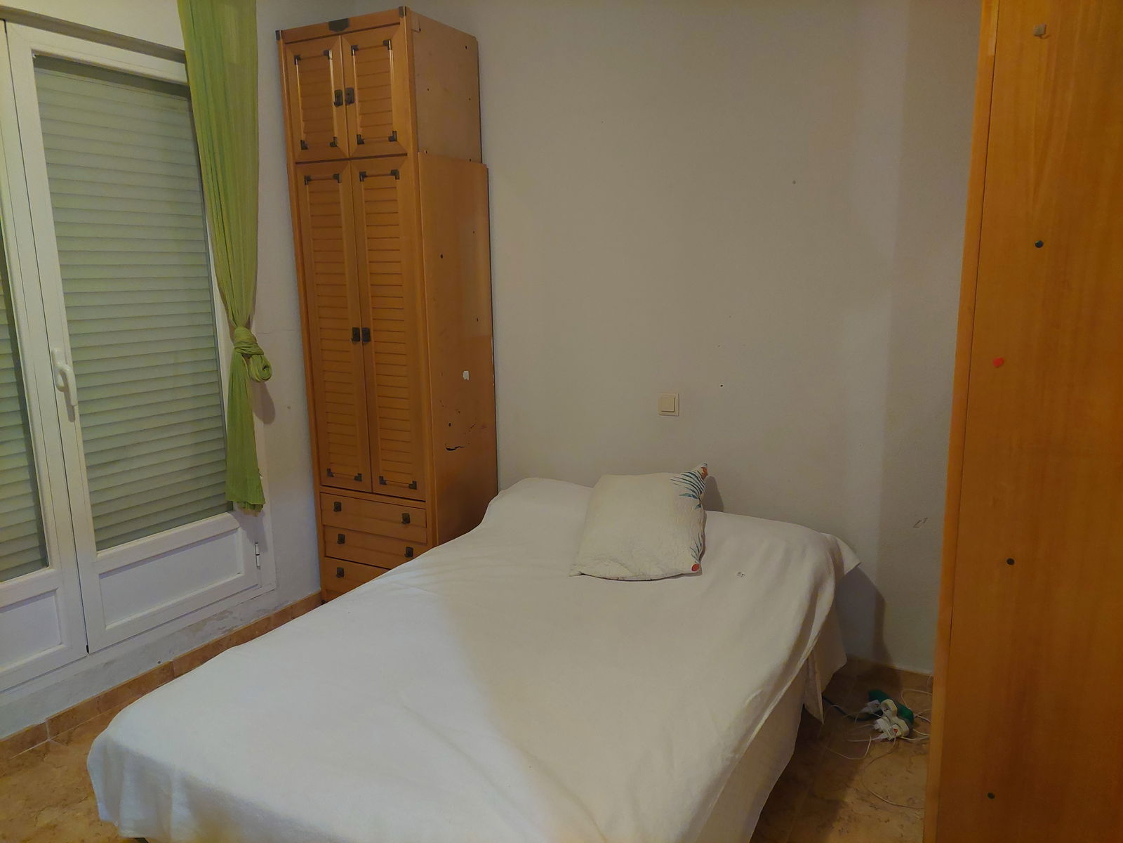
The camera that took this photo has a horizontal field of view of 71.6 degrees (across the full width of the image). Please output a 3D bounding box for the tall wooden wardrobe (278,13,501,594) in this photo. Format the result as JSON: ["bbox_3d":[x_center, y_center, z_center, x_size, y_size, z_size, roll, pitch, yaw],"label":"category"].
[{"bbox_3d":[-0.655,-0.333,3.160,0.601,2.280,0.468,5,13,25],"label":"tall wooden wardrobe"}]

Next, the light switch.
[{"bbox_3d":[0.398,-0.063,2.903,0.083,0.083,0.013,6,13,30],"label":"light switch"}]

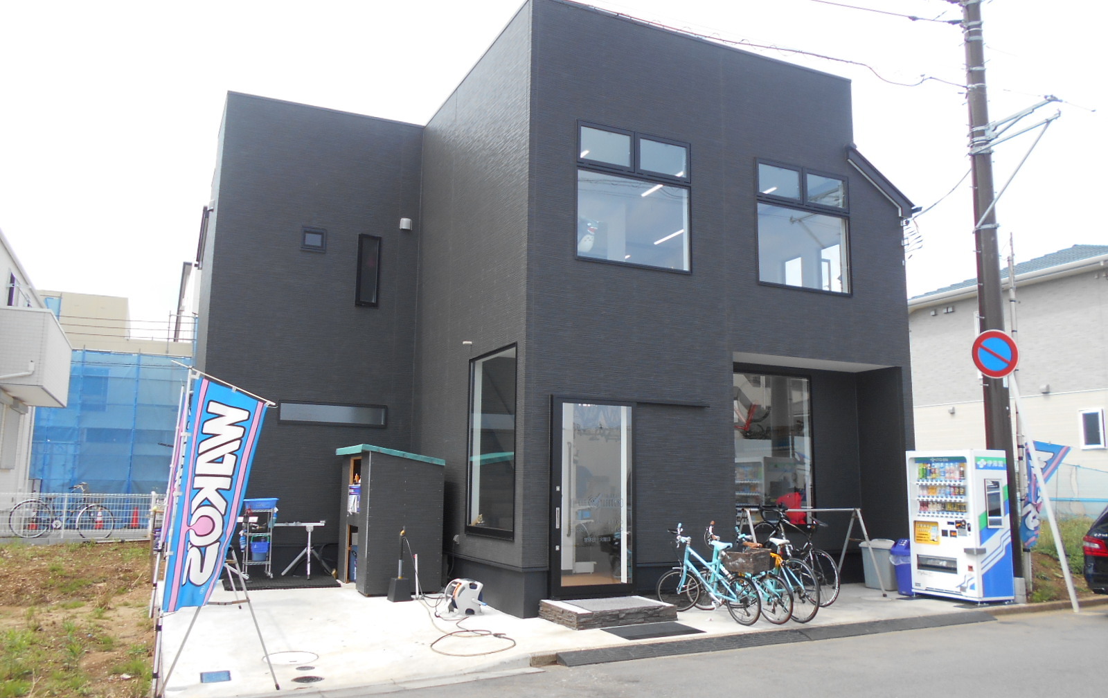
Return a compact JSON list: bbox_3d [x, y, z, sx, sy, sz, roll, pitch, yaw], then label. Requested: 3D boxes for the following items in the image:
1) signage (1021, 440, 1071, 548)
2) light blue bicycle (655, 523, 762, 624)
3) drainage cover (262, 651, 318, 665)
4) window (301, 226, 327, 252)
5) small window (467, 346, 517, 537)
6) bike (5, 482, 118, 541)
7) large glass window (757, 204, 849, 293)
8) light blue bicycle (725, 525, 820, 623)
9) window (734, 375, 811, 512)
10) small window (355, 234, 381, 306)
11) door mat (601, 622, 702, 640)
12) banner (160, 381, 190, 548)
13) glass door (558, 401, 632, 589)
[{"bbox_3d":[6.505,1.922,11.000,0.620,1.420,0.200,-4,-10,30],"label":"signage"},{"bbox_3d":[1.730,2.457,9.098,0.500,0.960,1.454,6,-10,-34],"label":"light blue bicycle"},{"bbox_3d":[-2.397,2.801,7.553,0.500,0.020,0.500,5,-9,-25],"label":"drainage cover"},{"bbox_3d":[-3.777,-1.707,13.089,0.368,0.397,0.120,5,-9,-25],"label":"window"},{"bbox_3d":[-0.761,1.153,10.219,0.120,2.247,1.632,5,-9,-25],"label":"small window"},{"bbox_3d":[-9.047,2.984,15.300,1.740,1.030,0.550,5,-9,-25],"label":"bike"},{"bbox_3d":[3.476,-1.374,11.511,1.640,1.120,0.100,5,-9,-25],"label":"large glass window"},{"bbox_3d":[2.404,2.535,9.450,0.540,0.970,1.620,6,-10,-32],"label":"light blue bicycle"},{"bbox_3d":[2.989,1.445,11.762,1.632,2.242,0.120,5,-9,-25],"label":"window"},{"bbox_3d":[-2.980,-1.259,13.382,0.370,1.170,0.100,5,-9,-25],"label":"small window"},{"bbox_3d":[1.002,2.851,8.456,0.900,0.020,0.620,5,-9,-25],"label":"door mat"},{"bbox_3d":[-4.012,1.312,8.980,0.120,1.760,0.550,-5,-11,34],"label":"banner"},{"bbox_3d":[0.485,1.678,9.592,1.000,2.130,0.070,5,-9,-25],"label":"glass door"}]

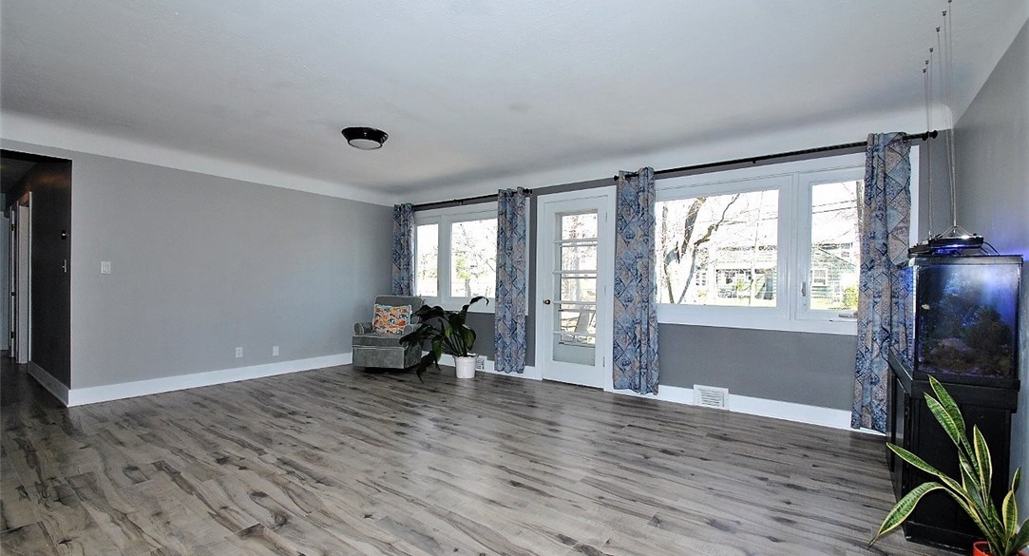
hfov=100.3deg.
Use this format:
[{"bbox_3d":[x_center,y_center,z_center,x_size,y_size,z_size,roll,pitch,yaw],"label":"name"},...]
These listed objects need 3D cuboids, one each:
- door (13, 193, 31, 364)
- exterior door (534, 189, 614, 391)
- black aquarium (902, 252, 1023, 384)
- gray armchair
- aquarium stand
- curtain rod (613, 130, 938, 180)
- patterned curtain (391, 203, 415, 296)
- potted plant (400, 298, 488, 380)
[{"bbox_3d":[-6.180,0.060,5.452,1.000,2.130,0.110,0,0,36],"label":"door"},{"bbox_3d":[0.641,0.116,4.711,0.965,2.130,0.100,0,0,36],"label":"exterior door"},{"bbox_3d":[2.260,0.186,2.290,0.335,0.545,1.170,0,0,37],"label":"black aquarium"},{"bbox_3d":[-1.606,0.695,5.627,0.710,0.940,0.790,0,0,14],"label":"gray armchair"},{"bbox_3d":[2.251,0.822,2.290,0.340,0.725,1.180,0,0,37],"label":"aquarium stand"},{"bbox_3d":[1.958,-1.003,3.653,2.380,0.050,0.080,0,0,36],"label":"curtain rod"},{"bbox_3d":[-1.598,0.023,6.223,0.440,2.180,0.110,0,0,36],"label":"patterned curtain"},{"bbox_3d":[-0.762,0.691,5.147,0.970,0.950,0.750,0,0,0],"label":"potted plant"}]

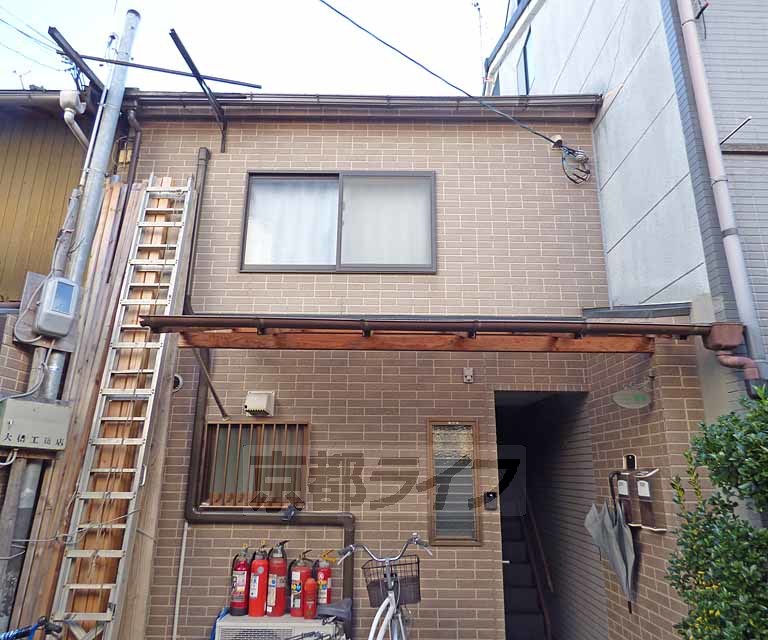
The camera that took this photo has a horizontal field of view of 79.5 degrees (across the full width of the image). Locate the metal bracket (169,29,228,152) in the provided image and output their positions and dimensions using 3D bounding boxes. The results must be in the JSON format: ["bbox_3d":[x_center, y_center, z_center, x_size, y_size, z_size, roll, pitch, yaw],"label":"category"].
[{"bbox_3d":[-1.487,-1.862,3.748,0.080,0.460,1.060,0,-14,0],"label":"metal bracket"}]

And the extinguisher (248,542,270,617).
[{"bbox_3d":[-0.821,1.717,3.091,0.145,0.435,0.140,-2,-15,10],"label":"extinguisher"}]

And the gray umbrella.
[{"bbox_3d":[1.382,1.352,2.823,0.250,0.770,0.220,0,-14,0],"label":"gray umbrella"}]

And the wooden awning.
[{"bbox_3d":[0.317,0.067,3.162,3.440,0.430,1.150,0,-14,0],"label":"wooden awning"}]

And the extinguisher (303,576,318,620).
[{"bbox_3d":[-0.469,1.802,2.997,0.092,0.234,0.092,-1,-14,5],"label":"extinguisher"}]

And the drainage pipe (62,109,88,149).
[{"bbox_3d":[-2.643,-1.639,3.971,0.095,0.260,0.340,0,-14,0],"label":"drainage pipe"}]

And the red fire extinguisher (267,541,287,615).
[{"bbox_3d":[-0.711,1.715,3.092,0.145,0.442,0.140,-2,-15,10],"label":"red fire extinguisher"}]

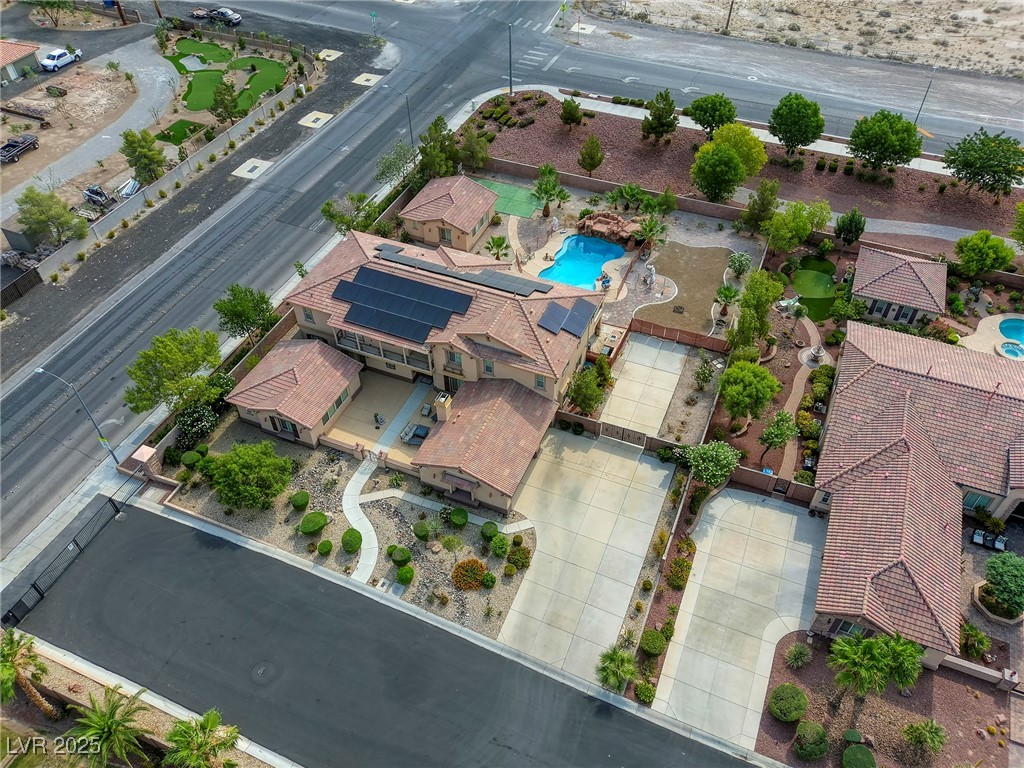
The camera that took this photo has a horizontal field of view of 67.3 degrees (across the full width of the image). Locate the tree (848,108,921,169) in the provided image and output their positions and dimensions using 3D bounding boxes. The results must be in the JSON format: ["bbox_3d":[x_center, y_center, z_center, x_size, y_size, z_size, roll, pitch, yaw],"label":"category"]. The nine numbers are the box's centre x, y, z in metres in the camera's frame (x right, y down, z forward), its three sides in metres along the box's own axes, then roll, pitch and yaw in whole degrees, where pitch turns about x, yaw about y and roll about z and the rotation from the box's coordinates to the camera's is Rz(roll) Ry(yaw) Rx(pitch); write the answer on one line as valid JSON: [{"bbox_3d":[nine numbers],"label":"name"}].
[{"bbox_3d":[43.135,-27.979,89.559,7.900,7.110,7.900,0,46,0],"label":"tree"}]

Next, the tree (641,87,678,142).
[{"bbox_3d":[18.217,-32.747,94.311,4.200,6.600,4.200,0,45,0],"label":"tree"}]

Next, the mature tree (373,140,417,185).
[{"bbox_3d":[-13.085,-24.903,87.192,4.600,4.740,4.600,0,46,0],"label":"mature tree"}]

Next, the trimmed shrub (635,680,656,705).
[{"bbox_3d":[8.232,18.917,47.132,1.220,1.250,1.220,0,45,0],"label":"trimmed shrub"}]

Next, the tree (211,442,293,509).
[{"bbox_3d":[-19.243,6.834,57.096,5.790,3.760,5.790,0,46,0],"label":"tree"}]

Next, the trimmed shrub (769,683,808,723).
[{"bbox_3d":[16.254,18.701,45.270,2.220,1.400,2.220,17,48,16],"label":"trimmed shrub"}]

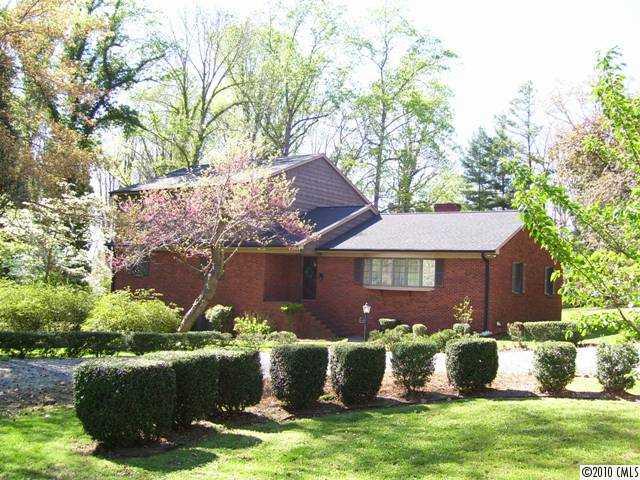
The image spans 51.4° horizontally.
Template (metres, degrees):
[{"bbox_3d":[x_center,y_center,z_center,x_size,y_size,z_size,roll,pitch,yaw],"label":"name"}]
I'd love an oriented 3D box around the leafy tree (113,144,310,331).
[{"bbox_3d":[-3.668,0.323,22.500,6.500,6.800,6.000,0,-1,0],"label":"leafy tree"}]

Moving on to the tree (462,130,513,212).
[{"bbox_3d":[13.841,-2.066,55.000,4.700,14.200,4.700,0,-1,0],"label":"tree"}]

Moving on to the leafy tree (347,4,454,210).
[{"bbox_3d":[6.531,-6.636,54.000,8.400,23.300,8.000,0,-1,0],"label":"leafy tree"}]

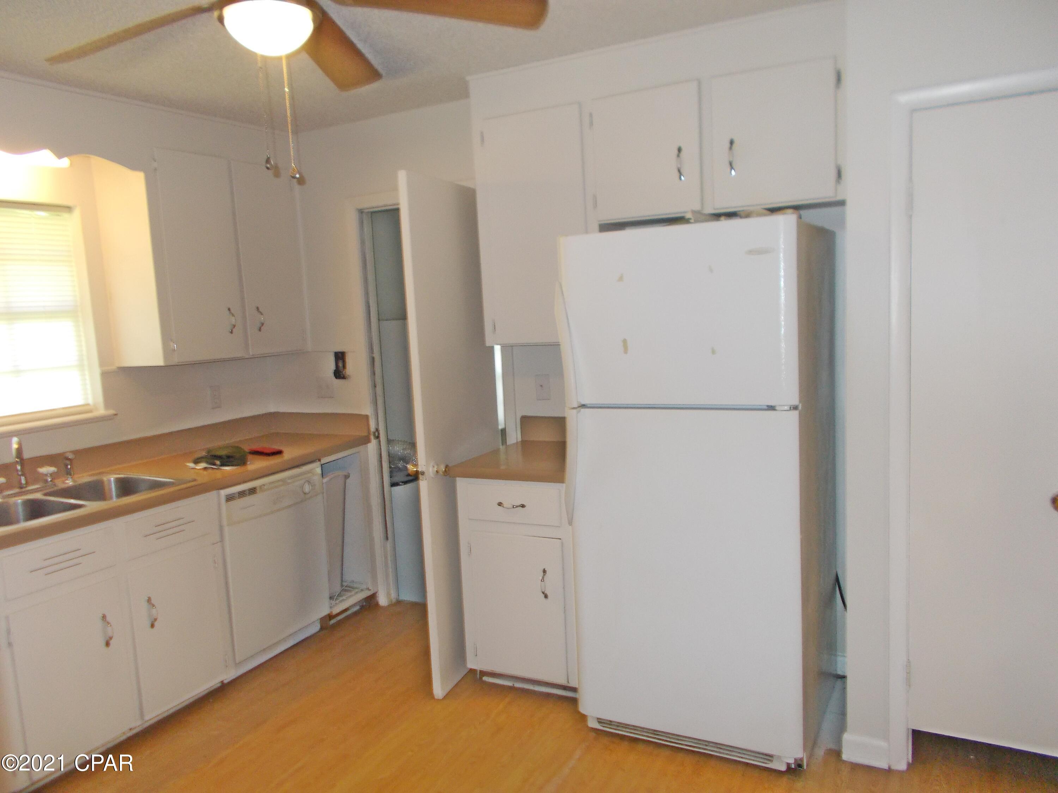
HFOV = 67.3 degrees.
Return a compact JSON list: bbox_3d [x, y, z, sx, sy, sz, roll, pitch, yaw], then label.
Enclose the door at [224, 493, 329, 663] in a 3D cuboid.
[{"bbox_3d":[-1.146,0.807,3.639,0.050,0.598,0.590,1,8,28],"label":"door"}]

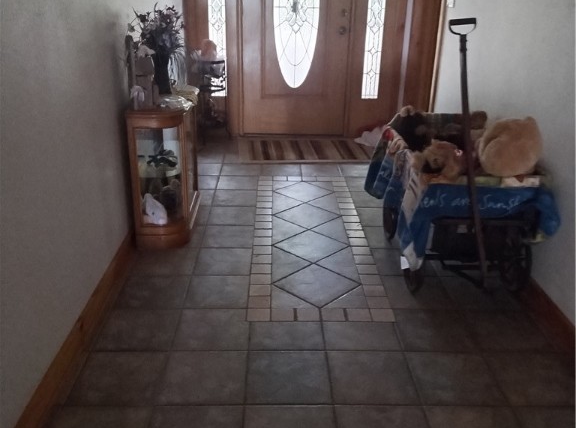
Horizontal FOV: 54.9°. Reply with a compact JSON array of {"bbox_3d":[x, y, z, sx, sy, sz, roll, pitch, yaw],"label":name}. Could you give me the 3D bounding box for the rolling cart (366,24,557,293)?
[{"bbox_3d":[0.821,-0.328,2.698,0.724,1.207,0.897,0,23,-1],"label":"rolling cart"}]

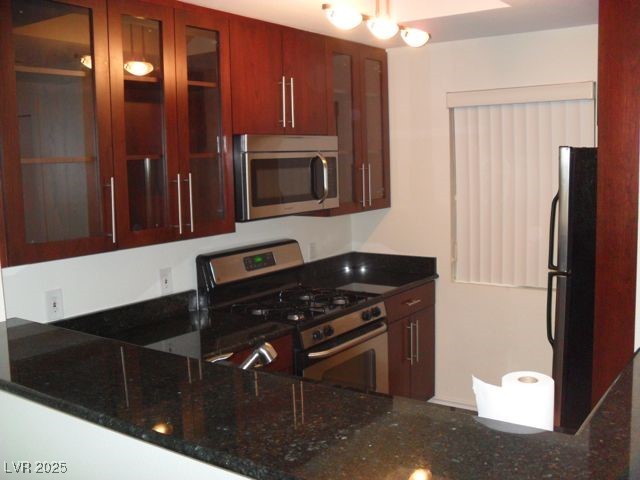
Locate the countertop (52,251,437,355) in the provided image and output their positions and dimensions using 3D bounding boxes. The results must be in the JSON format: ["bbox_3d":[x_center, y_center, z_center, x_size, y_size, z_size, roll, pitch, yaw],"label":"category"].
[{"bbox_3d":[-0.208,0.309,3.405,0.640,0.155,2.430,3,8,36],"label":"countertop"}]

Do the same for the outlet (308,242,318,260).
[{"bbox_3d":[-0.037,0.072,4.168,0.010,0.117,0.075,3,8,36],"label":"outlet"}]

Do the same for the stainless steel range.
[{"bbox_3d":[-0.097,0.656,3.501,0.710,1.200,0.760,3,8,36],"label":"stainless steel range"}]

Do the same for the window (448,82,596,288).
[{"bbox_3d":[1.169,-0.306,3.827,0.875,1.185,0.100,3,8,36],"label":"window"}]

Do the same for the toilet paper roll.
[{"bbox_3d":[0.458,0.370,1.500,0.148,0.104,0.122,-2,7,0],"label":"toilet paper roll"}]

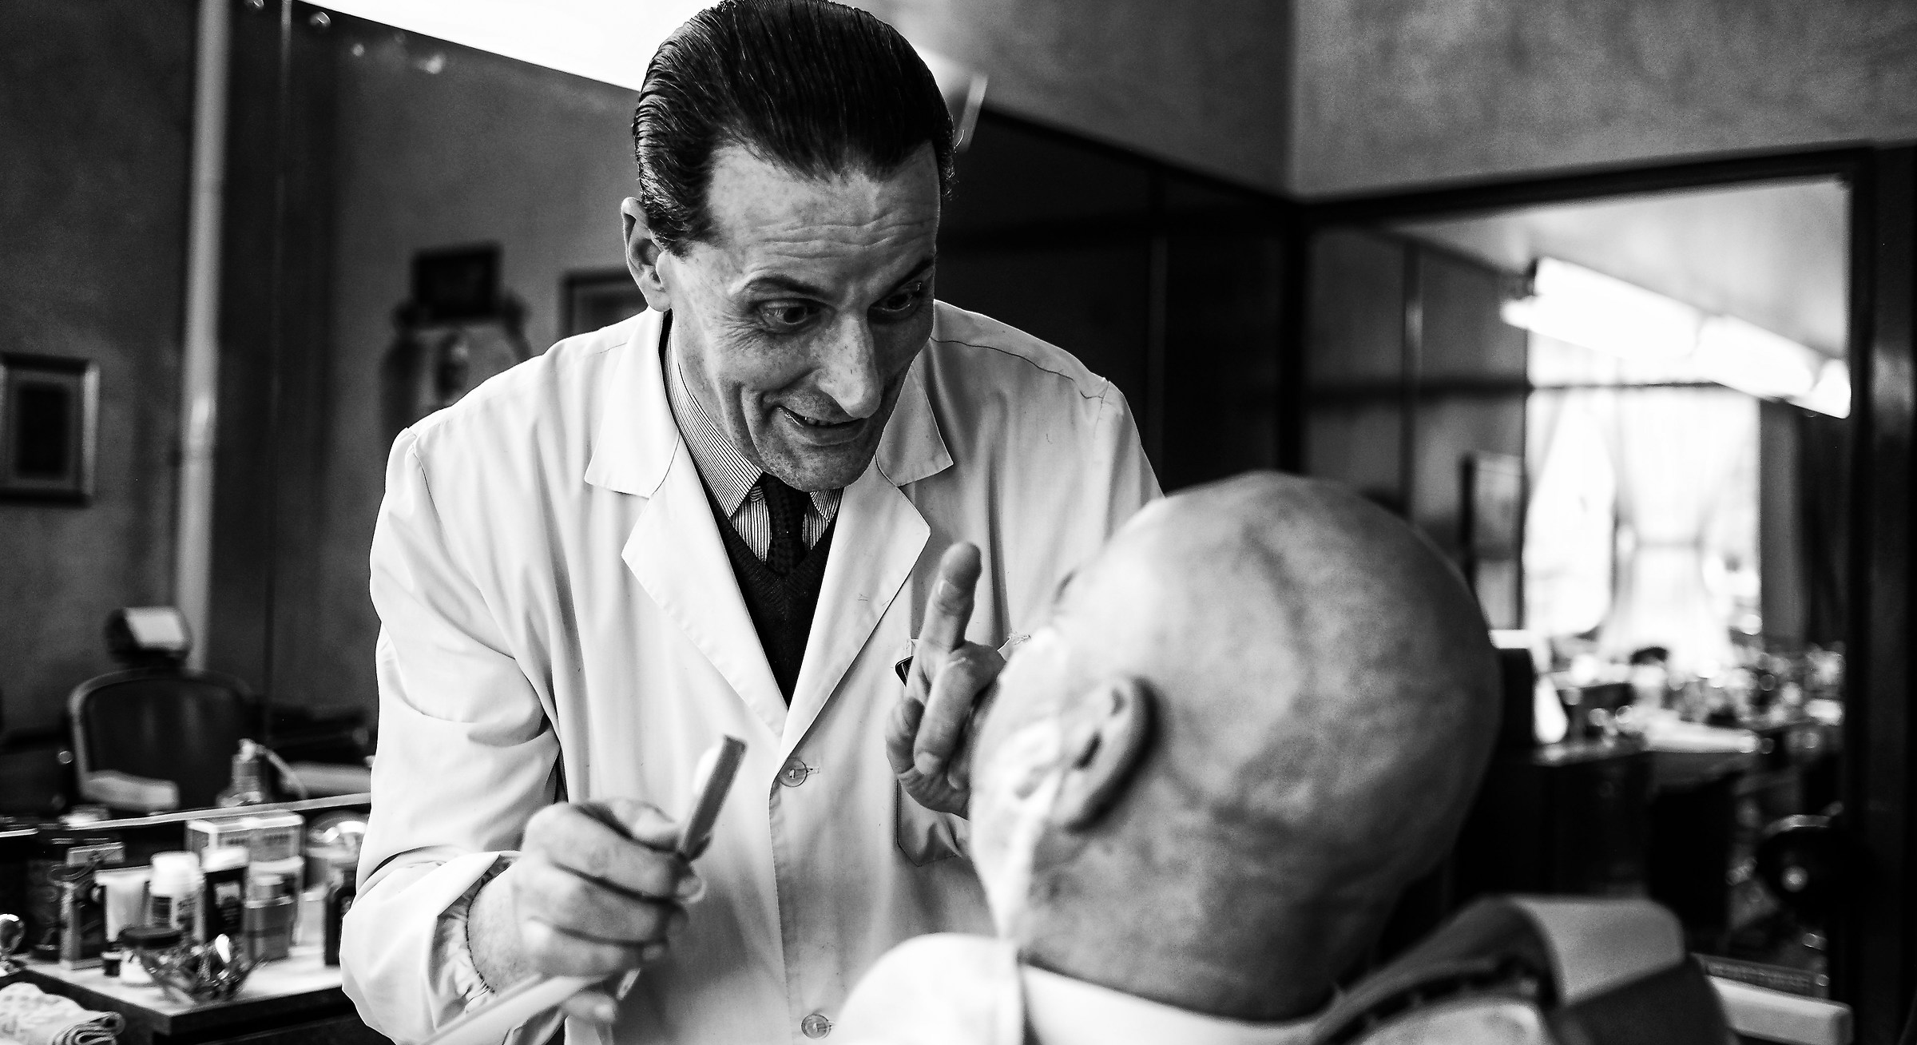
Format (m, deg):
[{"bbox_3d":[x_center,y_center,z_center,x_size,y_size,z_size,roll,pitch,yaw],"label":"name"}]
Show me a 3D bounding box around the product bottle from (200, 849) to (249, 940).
[{"bbox_3d":[-0.819,0.423,2.080,0.038,0.124,0.052,1,-1,40],"label":"product bottle"}]

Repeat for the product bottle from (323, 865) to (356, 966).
[{"bbox_3d":[-0.671,0.436,2.070,0.038,0.113,0.057,1,-1,40],"label":"product bottle"}]

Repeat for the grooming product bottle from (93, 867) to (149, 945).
[{"bbox_3d":[-0.920,0.430,2.050,0.040,0.102,0.060,1,-1,40],"label":"grooming product bottle"}]

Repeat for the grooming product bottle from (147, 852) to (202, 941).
[{"bbox_3d":[-0.863,0.422,2.050,0.056,0.119,0.056,1,-1,40],"label":"grooming product bottle"}]

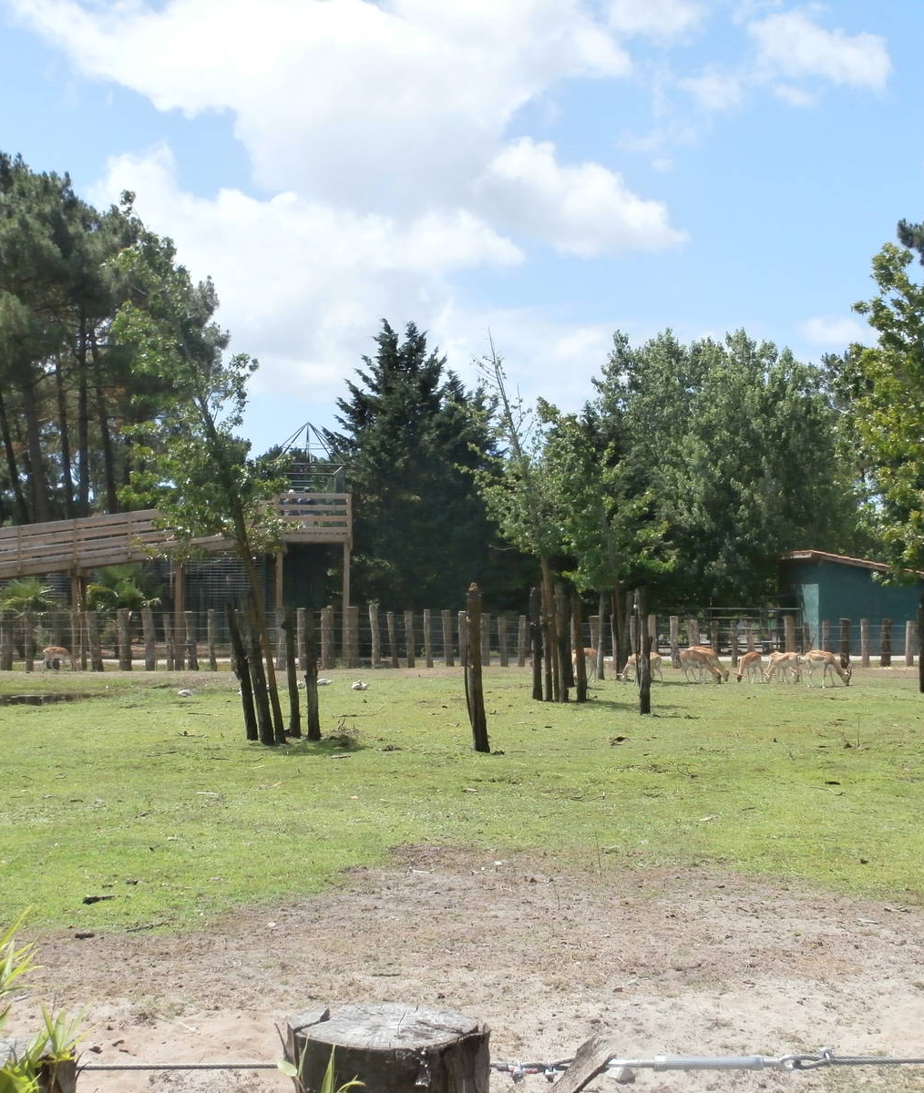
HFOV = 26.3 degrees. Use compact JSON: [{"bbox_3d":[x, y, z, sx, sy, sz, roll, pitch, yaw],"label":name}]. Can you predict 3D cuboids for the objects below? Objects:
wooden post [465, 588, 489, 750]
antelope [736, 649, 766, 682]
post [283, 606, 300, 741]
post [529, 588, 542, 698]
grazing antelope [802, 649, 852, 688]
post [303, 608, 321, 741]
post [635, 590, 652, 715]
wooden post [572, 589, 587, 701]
[{"bbox_3d":[0.194,1.429,23.237,0.180,1.973,0.170,-3,-1,0],"label":"wooden post"},{"bbox_3d":[5.744,2.385,39.386,0.260,0.668,0.820,-1,-2,38],"label":"antelope"},{"bbox_3d":[-2.152,1.627,25.377,0.150,1.660,0.140,-2,-1,0],"label":"post"},{"bbox_3d":[1.297,1.675,34.158,0.160,1.912,0.160,-1,-1,0],"label":"post"},{"bbox_3d":[6.877,2.291,37.300,0.950,0.739,0.280,-1,-2,20],"label":"grazing antelope"},{"bbox_3d":[-1.888,1.621,25.107,0.165,1.663,0.160,-2,-1,0],"label":"post"},{"bbox_3d":[2.584,1.515,28.179,0.190,1.782,0.170,-2,-2,0],"label":"post"},{"bbox_3d":[1.979,1.653,33.321,0.160,1.925,0.155,-3,-1,0],"label":"wooden post"}]

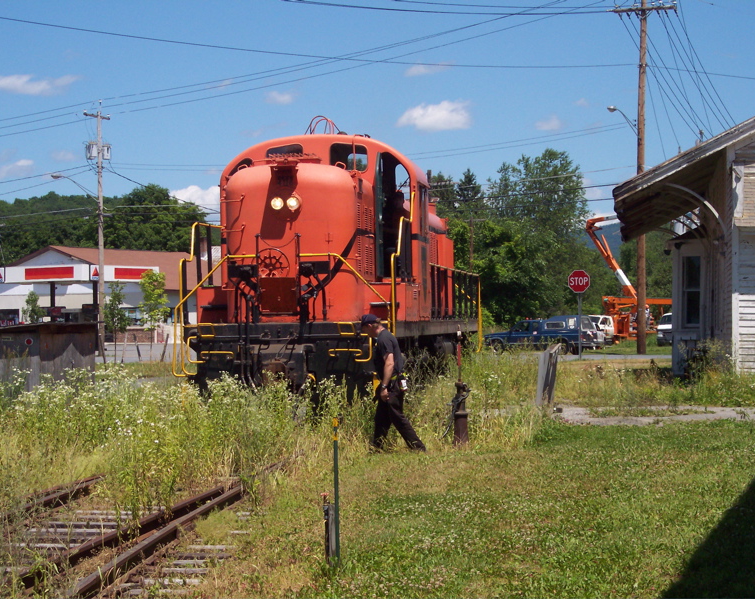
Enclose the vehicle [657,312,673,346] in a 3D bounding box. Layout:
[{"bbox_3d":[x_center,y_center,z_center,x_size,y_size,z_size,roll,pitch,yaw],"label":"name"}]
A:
[{"bbox_3d":[16.918,1.737,117.000,1.900,1.900,4.900,0,0,6],"label":"vehicle"}]

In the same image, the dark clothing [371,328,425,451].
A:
[{"bbox_3d":[0.246,1.109,25.300,0.660,1.500,0.540,0,0,9],"label":"dark clothing"}]

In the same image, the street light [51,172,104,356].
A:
[{"bbox_3d":[-12.250,-1.340,83.600,0.400,7.400,3.100,0,-1,31],"label":"street light"}]

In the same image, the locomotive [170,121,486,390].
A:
[{"bbox_3d":[-0.310,-0.360,36.500,3.100,4.550,17.000,-1,0,7],"label":"locomotive"}]

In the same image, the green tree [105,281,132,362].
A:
[{"bbox_3d":[-8.624,0.761,68.000,0.900,2.800,0.900,0,0,0],"label":"green tree"}]

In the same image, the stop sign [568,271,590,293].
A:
[{"bbox_3d":[6.972,-0.612,71.000,0.770,0.770,0.040,0,0,5],"label":"stop sign"}]

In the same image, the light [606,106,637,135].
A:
[{"bbox_3d":[10.200,-7.420,85.500,0.350,0.970,3.000,0,-1,28],"label":"light"}]

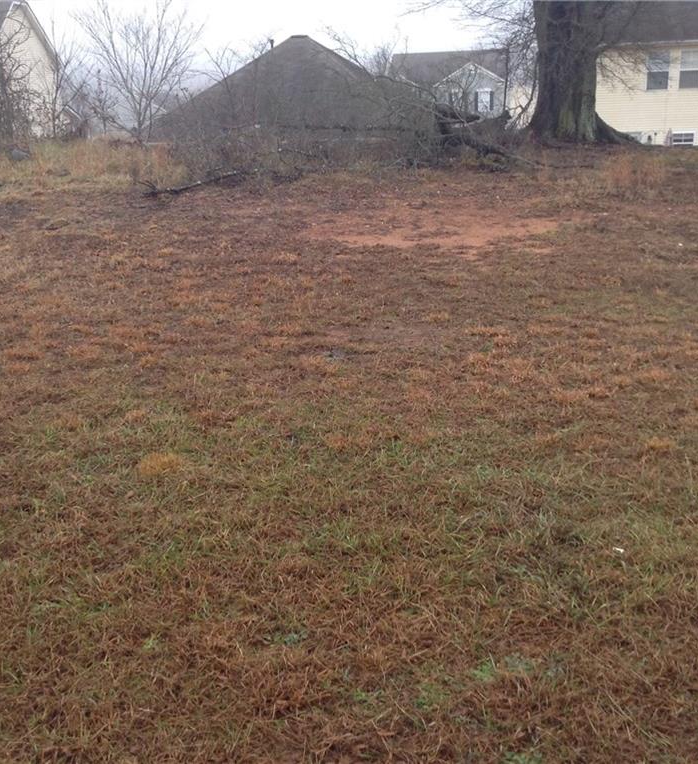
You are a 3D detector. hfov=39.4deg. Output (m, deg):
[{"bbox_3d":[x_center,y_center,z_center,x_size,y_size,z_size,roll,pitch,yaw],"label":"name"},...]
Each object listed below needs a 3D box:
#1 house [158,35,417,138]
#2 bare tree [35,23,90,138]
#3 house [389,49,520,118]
[{"bbox_3d":[-2.076,-12.442,44.414,11.700,6.200,11.400,1,17,9],"label":"house"},{"bbox_3d":[-6.639,-6.893,22.500,1.300,2.800,1.300,1,17,9],"label":"bare tree"},{"bbox_3d":[8.060,-20.962,73.621,10.000,7.600,9.000,1,17,9],"label":"house"}]

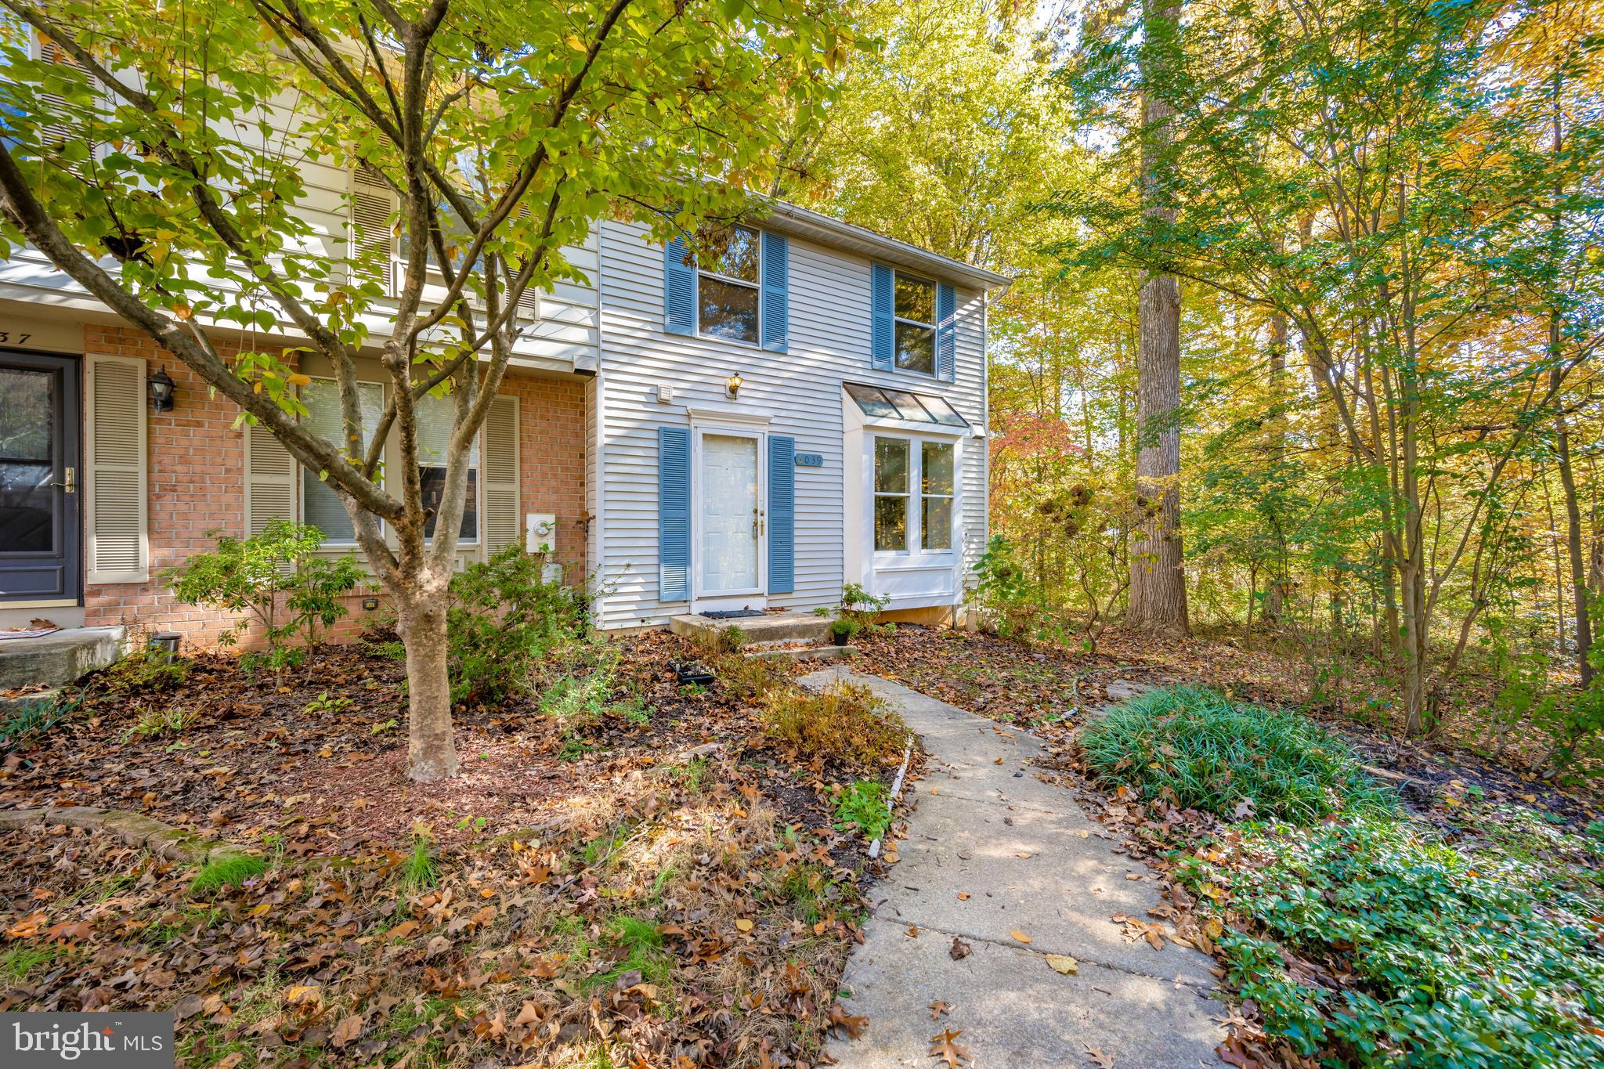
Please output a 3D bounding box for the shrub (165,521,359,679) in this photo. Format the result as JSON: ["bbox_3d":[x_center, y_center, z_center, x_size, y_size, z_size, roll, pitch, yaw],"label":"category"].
[{"bbox_3d":[-3.800,0.490,4.530,1.120,1.160,0.920,0,0,-31],"label":"shrub"}]

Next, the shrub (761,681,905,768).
[{"bbox_3d":[0.185,1.040,3.620,0.800,0.360,0.700,0,0,-31],"label":"shrub"}]

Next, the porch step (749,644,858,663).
[{"bbox_3d":[-0.060,1.207,6.230,1.220,0.130,0.420,0,0,-31],"label":"porch step"}]

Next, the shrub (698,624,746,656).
[{"bbox_3d":[-0.755,1.000,5.860,0.440,0.310,0.400,0,0,-31],"label":"shrub"}]

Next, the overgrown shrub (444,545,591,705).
[{"bbox_3d":[-2.180,0.600,4.650,1.150,1.060,1.050,0,0,-31],"label":"overgrown shrub"}]

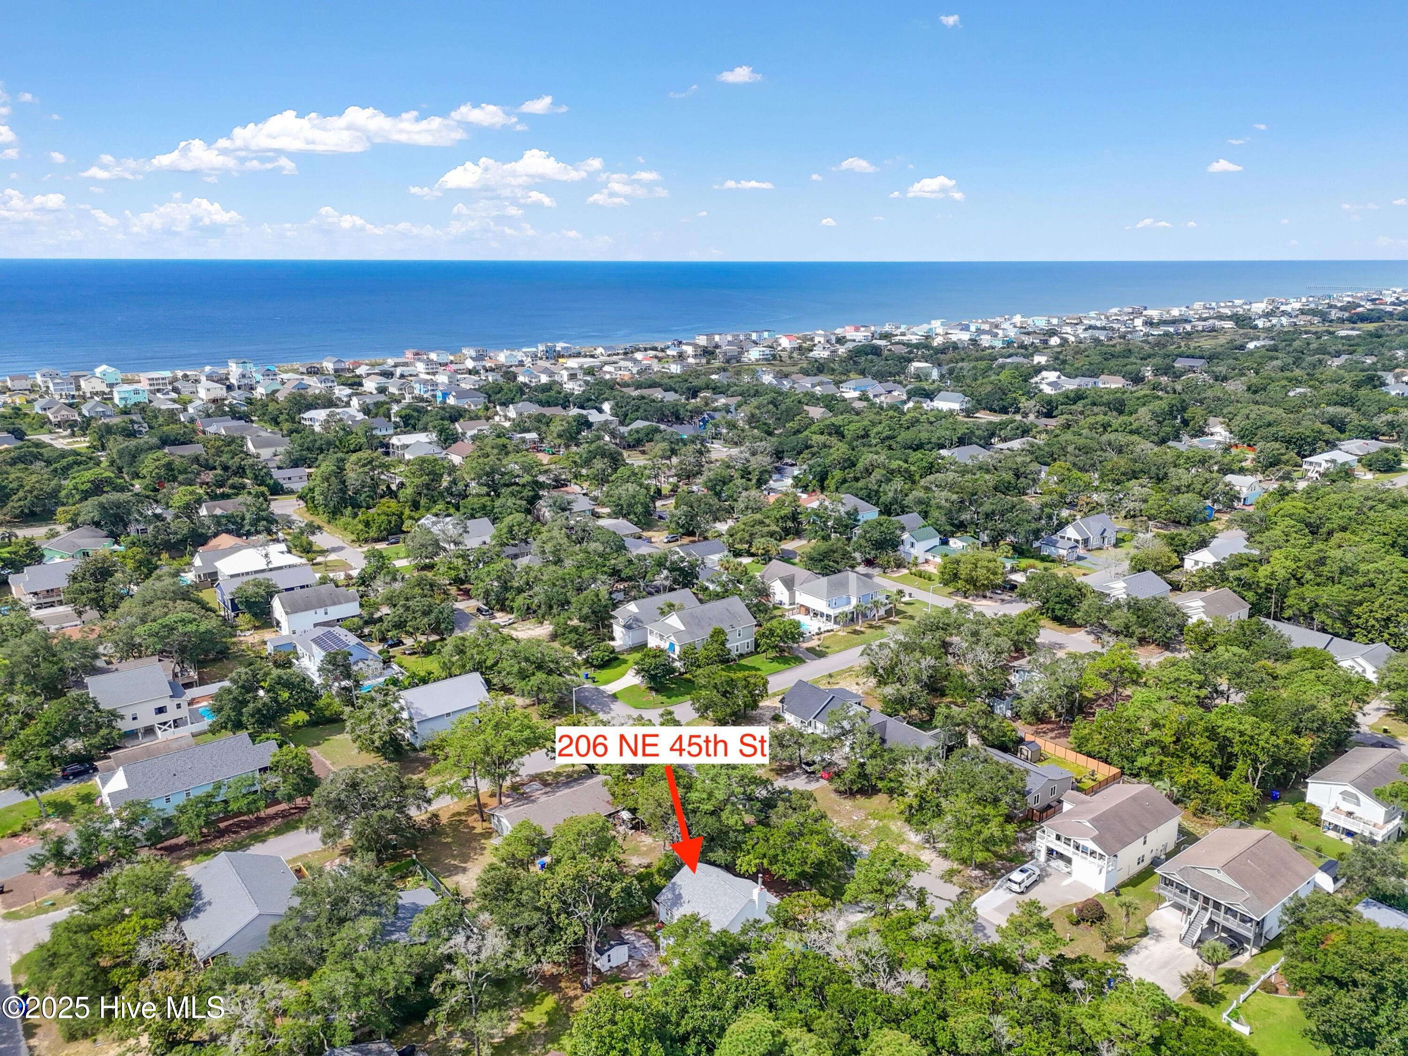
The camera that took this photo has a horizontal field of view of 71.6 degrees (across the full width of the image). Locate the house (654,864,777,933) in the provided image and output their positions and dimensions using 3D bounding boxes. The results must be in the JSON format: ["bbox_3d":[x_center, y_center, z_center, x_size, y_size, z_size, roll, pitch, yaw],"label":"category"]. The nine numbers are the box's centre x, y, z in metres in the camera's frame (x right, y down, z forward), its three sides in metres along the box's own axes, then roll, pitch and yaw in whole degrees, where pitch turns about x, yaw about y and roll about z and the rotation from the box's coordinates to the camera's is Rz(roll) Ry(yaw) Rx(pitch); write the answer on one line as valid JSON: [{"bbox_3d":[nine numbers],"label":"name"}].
[{"bbox_3d":[1.680,44.950,117.670,10.740,6.410,10.130,-14,21,-40],"label":"house"}]

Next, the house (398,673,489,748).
[{"bbox_3d":[-40.758,27.518,152.261,12.113,7.565,10.415,-11,19,-35],"label":"house"}]

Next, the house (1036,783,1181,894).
[{"bbox_3d":[49.647,36.804,120.232,15.909,6.792,10.313,-11,19,-34],"label":"house"}]

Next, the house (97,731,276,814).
[{"bbox_3d":[-73.510,35.680,139.940,21.200,8.600,11.000,-12,20,-38],"label":"house"}]

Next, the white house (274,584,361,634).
[{"bbox_3d":[-83.490,16.600,210.420,15.290,7.800,9.980,-12,20,-38],"label":"white house"}]

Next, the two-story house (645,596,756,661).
[{"bbox_3d":[-0.610,20.400,192.740,18.290,9.900,11.890,-11,19,-35],"label":"two-story house"}]

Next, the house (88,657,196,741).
[{"bbox_3d":[-87.848,26.535,151.759,11.563,9.728,12.211,-11,19,-36],"label":"house"}]

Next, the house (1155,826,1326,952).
[{"bbox_3d":[63.720,42.550,117.190,16.560,7.500,11.740,-11,19,-36],"label":"house"}]

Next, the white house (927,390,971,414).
[{"bbox_3d":[124.490,-62.500,493.760,17.540,9.200,14.000,9,18,29],"label":"white house"}]

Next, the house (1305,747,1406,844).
[{"bbox_3d":[92.840,37.080,136.210,17.530,7.900,10.190,-11,19,-35],"label":"house"}]

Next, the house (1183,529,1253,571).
[{"bbox_3d":[132.670,6.760,247.680,23.120,6.900,9.720,-11,19,-35],"label":"house"}]

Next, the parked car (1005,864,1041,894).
[{"bbox_3d":[37.539,41.015,114.425,1.980,1.780,5.050,15,21,43],"label":"parked car"}]

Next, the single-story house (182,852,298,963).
[{"bbox_3d":[-49.917,41.055,106.026,11.796,6.193,13.662,-12,20,-37],"label":"single-story house"}]

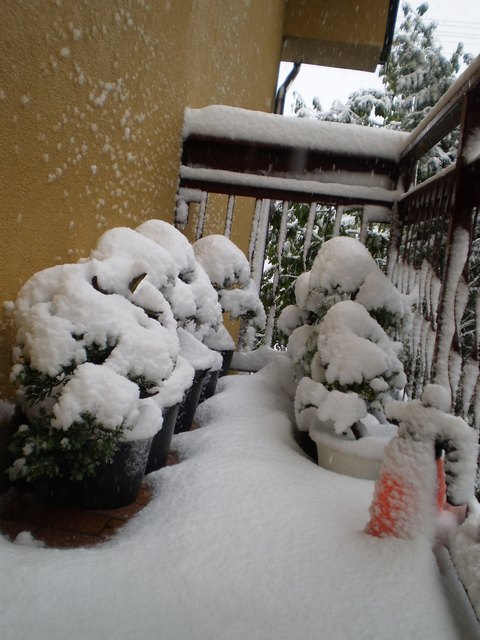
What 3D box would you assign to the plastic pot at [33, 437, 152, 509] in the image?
[{"bbox_3d":[-0.352,0.307,1.802,0.295,0.180,0.295,7,6,-1],"label":"plastic pot"}]

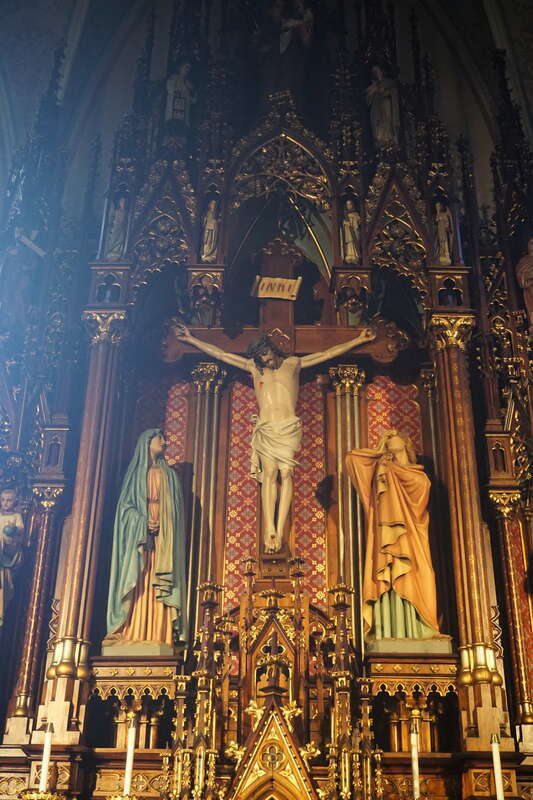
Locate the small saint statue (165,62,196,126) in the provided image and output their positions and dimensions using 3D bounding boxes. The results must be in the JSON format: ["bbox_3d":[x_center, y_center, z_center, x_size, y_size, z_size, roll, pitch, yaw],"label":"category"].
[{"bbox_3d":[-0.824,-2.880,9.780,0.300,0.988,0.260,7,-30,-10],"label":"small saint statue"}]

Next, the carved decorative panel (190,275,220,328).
[{"bbox_3d":[-0.466,-0.729,7.866,0.235,0.480,0.140,1,-29,0],"label":"carved decorative panel"}]

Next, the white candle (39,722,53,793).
[{"bbox_3d":[-1.326,2.144,6.137,0.045,0.390,0.045,1,-30,0],"label":"white candle"}]

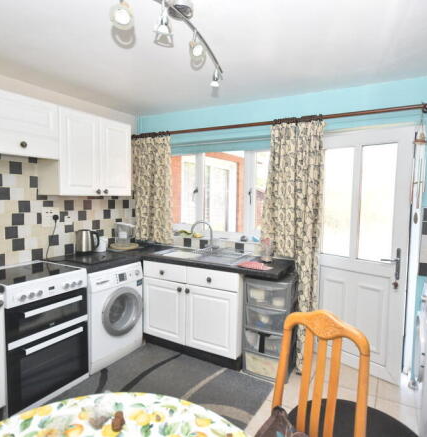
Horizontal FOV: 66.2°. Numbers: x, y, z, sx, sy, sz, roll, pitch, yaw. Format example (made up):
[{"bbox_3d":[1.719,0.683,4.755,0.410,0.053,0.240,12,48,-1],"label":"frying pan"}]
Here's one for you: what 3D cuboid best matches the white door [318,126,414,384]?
[{"bbox_3d":[1.145,0.283,2.683,0.750,1.980,0.065,3,5,30],"label":"white door"}]

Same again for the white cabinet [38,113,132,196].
[{"bbox_3d":[-1.161,-0.564,3.027,0.316,0.703,0.795,3,5,30],"label":"white cabinet"}]

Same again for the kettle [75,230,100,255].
[{"bbox_3d":[-1.187,0.217,3.086,0.225,0.245,0.160,-1,4,-21],"label":"kettle"}]

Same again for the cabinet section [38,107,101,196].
[{"bbox_3d":[-1.253,-0.553,2.858,0.300,0.706,0.406,3,4,30],"label":"cabinet section"}]

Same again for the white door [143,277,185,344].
[{"bbox_3d":[-0.459,0.844,3.039,0.470,0.556,0.022,3,4,30],"label":"white door"}]

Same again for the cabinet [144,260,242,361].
[{"bbox_3d":[-0.091,0.763,3.136,1.015,0.723,0.547,3,5,30],"label":"cabinet"}]

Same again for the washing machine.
[{"bbox_3d":[-1.069,0.813,2.985,0.590,0.827,0.599,3,5,30],"label":"washing machine"}]

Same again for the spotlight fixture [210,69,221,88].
[{"bbox_3d":[0.015,-0.906,2.120,0.062,0.110,0.065,1,4,0],"label":"spotlight fixture"}]

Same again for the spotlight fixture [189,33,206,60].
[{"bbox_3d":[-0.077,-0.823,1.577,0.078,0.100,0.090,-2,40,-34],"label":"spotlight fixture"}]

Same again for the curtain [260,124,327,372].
[{"bbox_3d":[0.647,0.216,2.813,0.515,2.065,0.180,3,5,30],"label":"curtain"}]

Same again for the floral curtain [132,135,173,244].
[{"bbox_3d":[-0.679,-0.313,3.605,0.550,1.160,0.120,3,5,30],"label":"floral curtain"}]

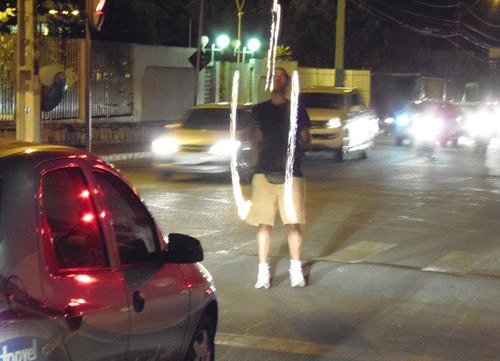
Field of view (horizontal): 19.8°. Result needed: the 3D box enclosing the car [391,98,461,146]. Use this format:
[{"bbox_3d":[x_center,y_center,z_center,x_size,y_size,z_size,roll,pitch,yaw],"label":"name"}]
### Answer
[{"bbox_3d":[6.370,-2.020,50.500,1.740,1.520,4.100,1,3,15],"label":"car"}]

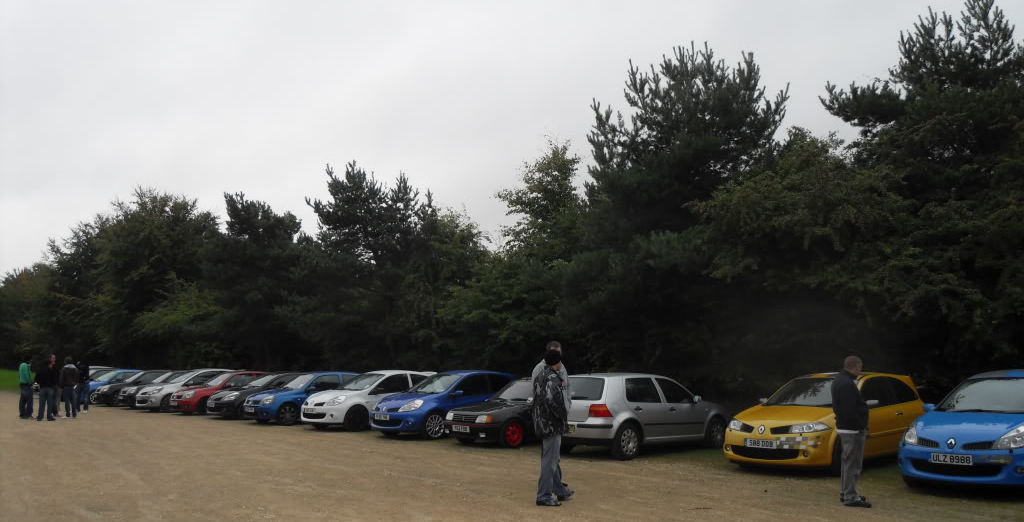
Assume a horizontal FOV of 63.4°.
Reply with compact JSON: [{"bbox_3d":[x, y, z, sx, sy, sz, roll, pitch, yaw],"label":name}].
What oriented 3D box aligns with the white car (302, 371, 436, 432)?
[{"bbox_3d":[-3.617,3.628,21.882,1.790,1.485,3.990,-7,-10,43],"label":"white car"}]

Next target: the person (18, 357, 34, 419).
[{"bbox_3d":[-14.419,3.787,24.600,0.380,1.792,0.480,5,-9,-33],"label":"person"}]

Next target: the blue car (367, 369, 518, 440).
[{"bbox_3d":[-1.409,3.317,19.396,3.990,1.470,1.780,7,-10,-44],"label":"blue car"}]

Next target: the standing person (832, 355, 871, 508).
[{"bbox_3d":[4.005,2.008,9.800,0.380,1.738,0.480,-1,-7,7],"label":"standing person"}]

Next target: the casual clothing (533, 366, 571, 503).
[{"bbox_3d":[0.459,1.990,9.754,0.400,1.660,0.500,3,-8,-22],"label":"casual clothing"}]

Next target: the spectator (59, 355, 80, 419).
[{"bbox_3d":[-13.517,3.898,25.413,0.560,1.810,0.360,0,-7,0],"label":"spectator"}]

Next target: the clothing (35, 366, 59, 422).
[{"bbox_3d":[-13.432,3.816,23.900,0.550,1.583,0.360,1,-7,-5],"label":"clothing"}]

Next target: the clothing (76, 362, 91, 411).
[{"bbox_3d":[-14.642,4.296,28.409,0.380,1.740,0.480,1,-7,-12],"label":"clothing"}]

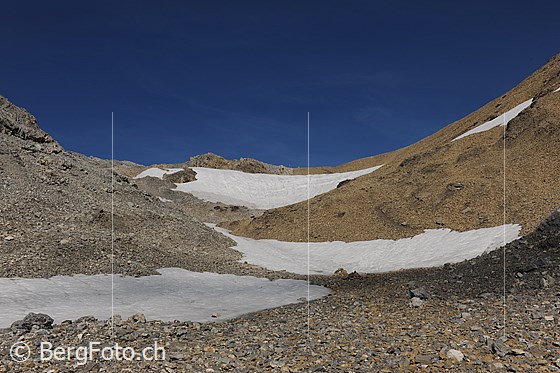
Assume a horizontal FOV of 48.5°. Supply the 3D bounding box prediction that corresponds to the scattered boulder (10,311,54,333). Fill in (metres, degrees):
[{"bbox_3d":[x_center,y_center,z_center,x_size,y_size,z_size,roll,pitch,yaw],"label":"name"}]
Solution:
[{"bbox_3d":[-4.443,2.441,11.165,0.770,0.330,0.550,0,-3,0],"label":"scattered boulder"}]

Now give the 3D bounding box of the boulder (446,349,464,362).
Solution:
[{"bbox_3d":[2.279,2.188,8.054,0.225,0.150,0.180,0,-3,0],"label":"boulder"}]

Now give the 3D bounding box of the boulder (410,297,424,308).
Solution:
[{"bbox_3d":[3.223,2.719,14.578,0.320,0.250,0.260,0,-3,0],"label":"boulder"}]

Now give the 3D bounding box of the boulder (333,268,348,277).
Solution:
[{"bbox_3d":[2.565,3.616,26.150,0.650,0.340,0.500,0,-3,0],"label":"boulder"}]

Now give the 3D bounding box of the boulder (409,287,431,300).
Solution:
[{"bbox_3d":[3.602,2.773,16.120,0.510,0.320,0.400,0,-3,0],"label":"boulder"}]

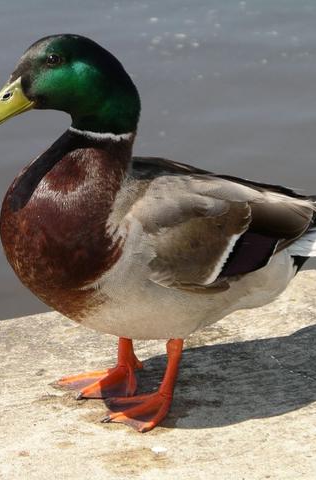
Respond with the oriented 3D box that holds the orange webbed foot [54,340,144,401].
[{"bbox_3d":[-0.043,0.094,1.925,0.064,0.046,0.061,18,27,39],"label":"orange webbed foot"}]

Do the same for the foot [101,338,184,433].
[{"bbox_3d":[-0.012,0.107,1.881,0.073,0.053,0.065,-15,25,-33],"label":"foot"}]

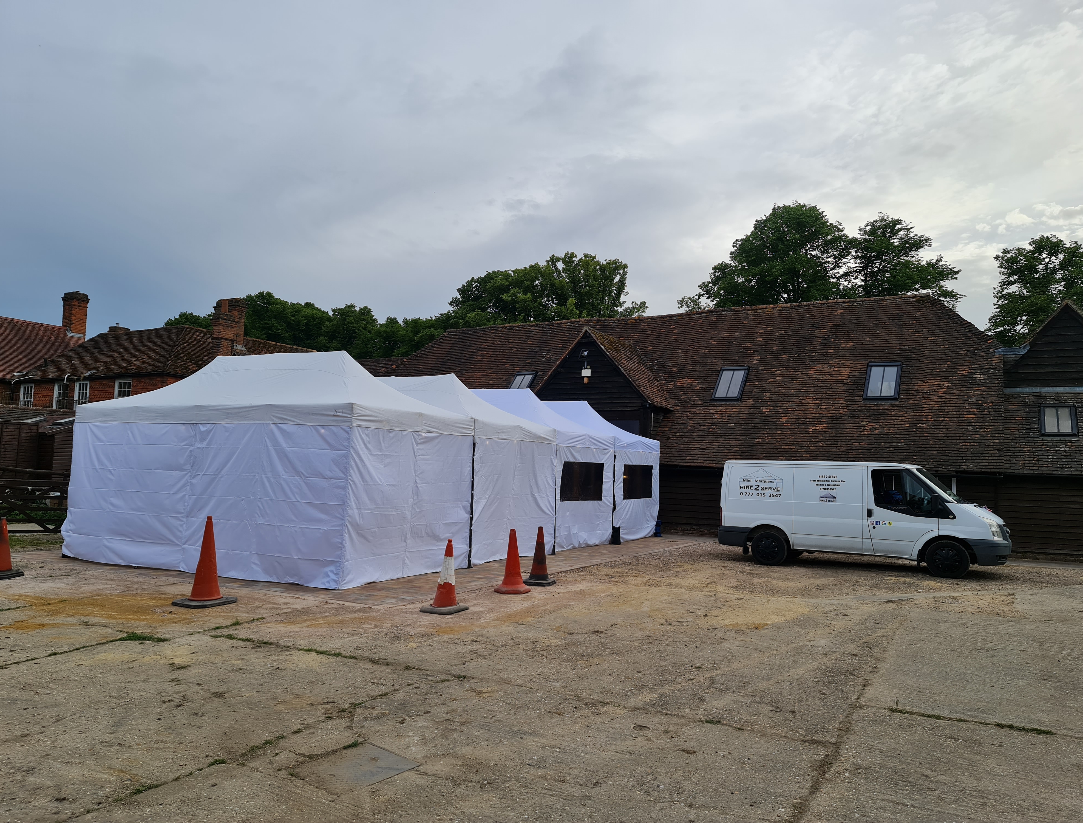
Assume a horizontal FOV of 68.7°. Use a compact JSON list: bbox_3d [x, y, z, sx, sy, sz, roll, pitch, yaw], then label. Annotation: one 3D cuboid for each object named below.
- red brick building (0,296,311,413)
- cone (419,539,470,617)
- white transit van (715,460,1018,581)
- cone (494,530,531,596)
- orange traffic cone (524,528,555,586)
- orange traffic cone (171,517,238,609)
[{"bbox_3d":[-16.838,-0.260,38.036,10.529,8.900,10.500,-1,-5,28],"label":"red brick building"},{"bbox_3d":[-1.063,1.818,8.842,0.420,0.780,0.420,-2,-6,37],"label":"cone"},{"bbox_3d":[5.905,1.893,14.630,4.860,1.970,2.060,-1,-5,31],"label":"white transit van"},{"bbox_3d":[-0.378,1.956,10.423,0.460,0.790,0.420,2,-5,-2],"label":"cone"},{"bbox_3d":[-0.009,2.032,11.230,0.400,0.785,0.400,0,-5,15],"label":"orange traffic cone"},{"bbox_3d":[-3.847,1.699,9.106,0.560,0.985,0.560,-3,-6,45],"label":"orange traffic cone"}]

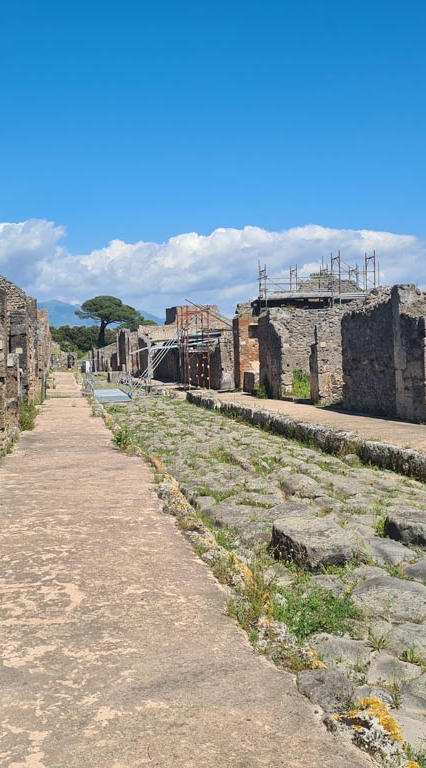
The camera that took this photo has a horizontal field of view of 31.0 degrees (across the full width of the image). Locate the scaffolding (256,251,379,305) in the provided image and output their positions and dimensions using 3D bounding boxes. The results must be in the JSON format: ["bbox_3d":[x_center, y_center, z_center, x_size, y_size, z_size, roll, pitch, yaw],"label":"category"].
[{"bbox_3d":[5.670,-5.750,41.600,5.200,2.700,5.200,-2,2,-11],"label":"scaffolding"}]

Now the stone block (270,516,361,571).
[{"bbox_3d":[0.990,1.530,7.400,0.650,0.290,0.820,-2,2,-18],"label":"stone block"}]

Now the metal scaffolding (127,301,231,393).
[{"bbox_3d":[-1.620,-1.930,39.800,4.700,4.500,3.700,-2,2,-11],"label":"metal scaffolding"}]

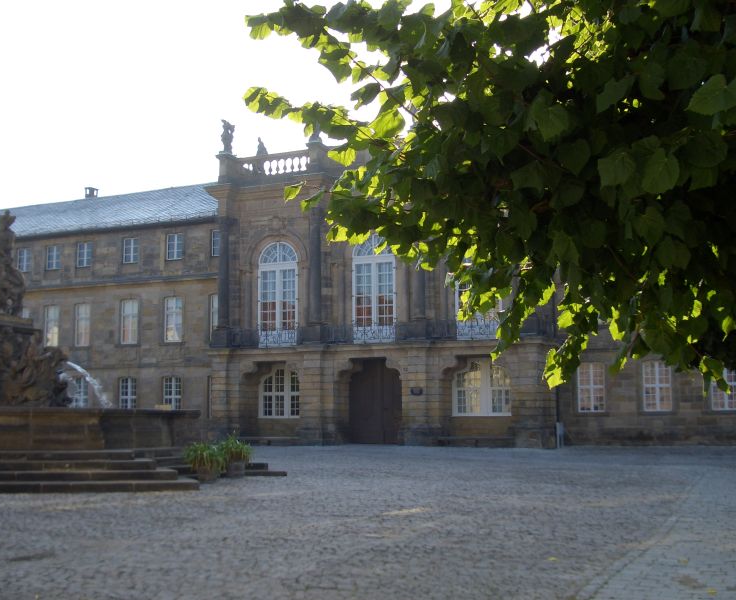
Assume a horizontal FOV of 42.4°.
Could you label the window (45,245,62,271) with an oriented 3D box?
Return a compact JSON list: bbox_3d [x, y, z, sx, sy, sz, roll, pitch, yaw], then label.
[{"bbox_3d":[-20.044,-2.689,60.577,1.190,1.613,0.200,-3,-8,22],"label":"window"}]

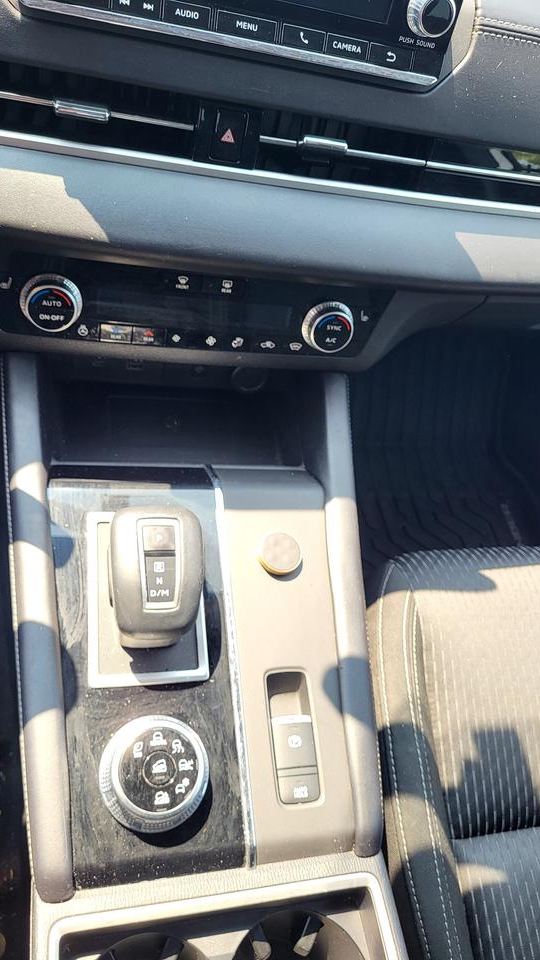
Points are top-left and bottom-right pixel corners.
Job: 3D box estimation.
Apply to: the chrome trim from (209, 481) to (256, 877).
[{"bbox_3d":[-0.030,0.125,0.537,0.009,0.016,0.292,1,65,-17],"label":"chrome trim"}]

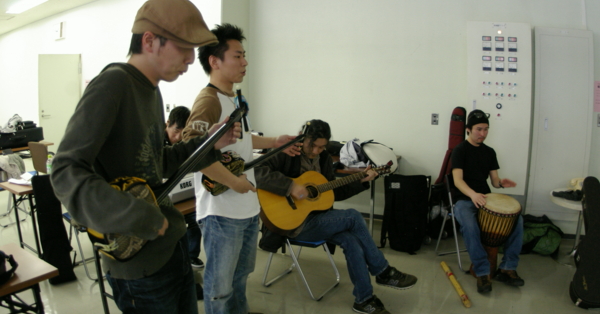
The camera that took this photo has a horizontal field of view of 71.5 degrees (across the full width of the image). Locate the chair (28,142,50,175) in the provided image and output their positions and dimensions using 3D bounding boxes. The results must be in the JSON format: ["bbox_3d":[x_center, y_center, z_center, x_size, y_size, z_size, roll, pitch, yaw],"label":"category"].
[{"bbox_3d":[-3.379,0.270,5.043,0.450,0.770,0.480,6,10,34],"label":"chair"}]

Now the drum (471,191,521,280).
[{"bbox_3d":[1.414,0.591,3.060,0.340,0.600,0.340,-8,20,-37],"label":"drum"}]

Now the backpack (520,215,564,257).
[{"bbox_3d":[2.083,0.697,3.700,0.500,0.330,0.320,3,9,21],"label":"backpack"}]

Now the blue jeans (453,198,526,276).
[{"bbox_3d":[1.443,0.567,3.261,0.450,0.500,0.580,-3,9,-17],"label":"blue jeans"}]

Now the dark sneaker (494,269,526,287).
[{"bbox_3d":[1.525,0.877,3.044,0.105,0.110,0.280,-7,11,-38],"label":"dark sneaker"}]

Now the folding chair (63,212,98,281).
[{"bbox_3d":[-1.577,0.512,3.361,0.480,0.770,0.450,6,11,37],"label":"folding chair"}]

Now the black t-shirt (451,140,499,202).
[{"bbox_3d":[1.401,0.117,3.365,0.430,0.520,0.260,-3,9,-17],"label":"black t-shirt"}]

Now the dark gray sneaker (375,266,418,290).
[{"bbox_3d":[0.621,0.775,2.680,0.285,0.120,0.110,6,10,34],"label":"dark gray sneaker"}]

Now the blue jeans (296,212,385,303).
[{"bbox_3d":[0.231,0.630,2.870,0.760,0.550,0.400,4,9,28],"label":"blue jeans"}]

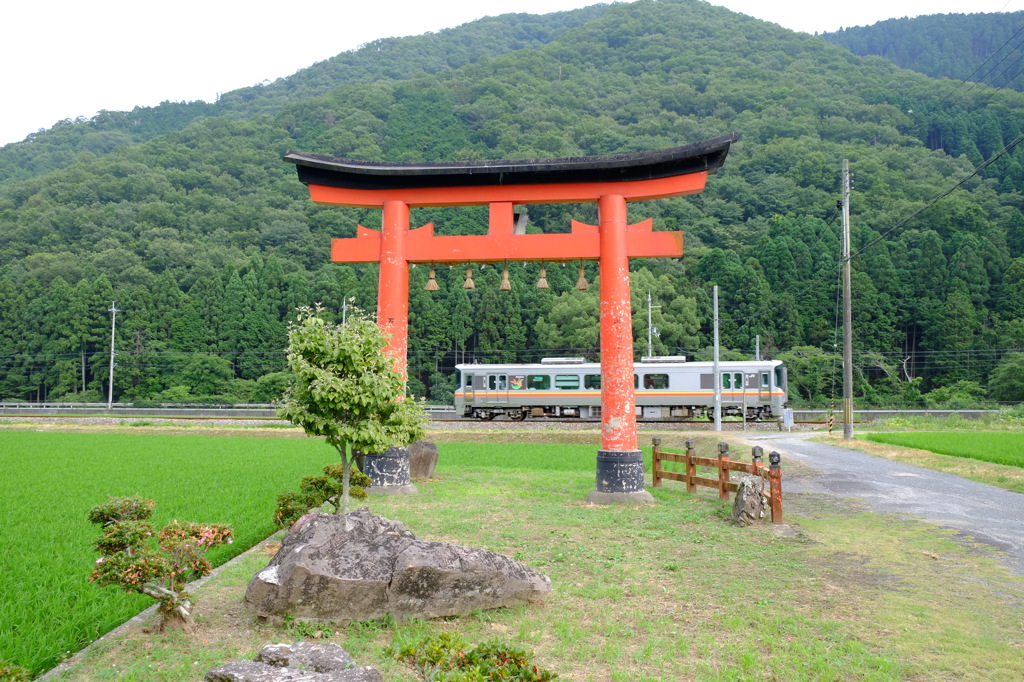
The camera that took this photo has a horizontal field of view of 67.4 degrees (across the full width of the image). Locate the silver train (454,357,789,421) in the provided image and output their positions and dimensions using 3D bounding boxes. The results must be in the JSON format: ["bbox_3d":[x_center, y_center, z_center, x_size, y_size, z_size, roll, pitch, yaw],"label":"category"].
[{"bbox_3d":[6.437,3.079,48.368,20.300,3.920,2.880,-1,-5,10],"label":"silver train"}]

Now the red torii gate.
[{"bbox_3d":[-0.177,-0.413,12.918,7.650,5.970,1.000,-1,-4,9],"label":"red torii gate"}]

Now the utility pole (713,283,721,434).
[{"bbox_3d":[11.550,0.945,43.256,0.330,8.150,0.330,-1,-5,14],"label":"utility pole"}]

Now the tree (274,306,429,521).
[{"bbox_3d":[-1.940,0.934,9.205,1.800,2.760,1.700,1,-5,-11],"label":"tree"}]

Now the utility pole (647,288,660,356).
[{"bbox_3d":[10.850,0.648,60.130,1.000,9.400,0.400,-1,-4,9],"label":"utility pole"}]

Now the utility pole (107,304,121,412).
[{"bbox_3d":[-35.400,1.266,68.106,1.100,9.600,0.400,0,-4,-6],"label":"utility pole"}]

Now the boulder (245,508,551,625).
[{"bbox_3d":[-0.950,1.742,6.304,2.350,0.700,1.150,1,-5,-16],"label":"boulder"}]

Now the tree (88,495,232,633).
[{"bbox_3d":[-2.420,1.542,5.397,1.000,0.940,0.780,1,-5,-17],"label":"tree"}]

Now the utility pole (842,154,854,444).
[{"bbox_3d":[13.720,-1.769,31.531,0.420,11.600,0.420,-2,-5,20],"label":"utility pole"}]

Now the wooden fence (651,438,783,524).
[{"bbox_3d":[3.250,2.069,12.076,0.450,0.940,4.350,1,-5,-11],"label":"wooden fence"}]

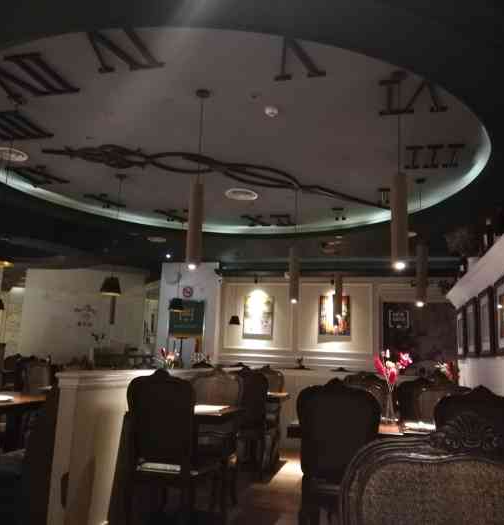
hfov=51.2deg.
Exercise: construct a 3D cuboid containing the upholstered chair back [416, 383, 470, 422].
[{"bbox_3d":[1.415,1.168,3.835,0.470,0.620,0.140,0,-11,10],"label":"upholstered chair back"}]

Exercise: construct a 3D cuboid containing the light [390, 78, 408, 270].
[{"bbox_3d":[0.992,-0.617,3.522,0.105,1.340,0.105,0,-10,14],"label":"light"}]

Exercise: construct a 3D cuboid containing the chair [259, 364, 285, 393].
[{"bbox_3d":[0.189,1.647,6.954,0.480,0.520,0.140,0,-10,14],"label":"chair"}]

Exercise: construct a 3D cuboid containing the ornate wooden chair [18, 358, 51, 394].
[{"bbox_3d":[-2.849,1.767,6.611,0.520,1.080,0.580,2,-11,2],"label":"ornate wooden chair"}]

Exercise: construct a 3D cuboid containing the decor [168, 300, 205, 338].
[{"bbox_3d":[-1.175,1.004,9.431,0.680,0.650,0.060,0,-10,14],"label":"decor"}]

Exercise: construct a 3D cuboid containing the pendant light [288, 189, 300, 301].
[{"bbox_3d":[0.452,-0.176,5.423,0.100,1.230,0.100,0,-10,15],"label":"pendant light"}]

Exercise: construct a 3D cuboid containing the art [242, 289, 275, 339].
[{"bbox_3d":[0.113,0.975,9.513,0.570,0.830,0.050,0,-10,14],"label":"art"}]

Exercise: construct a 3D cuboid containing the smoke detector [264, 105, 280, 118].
[{"bbox_3d":[0.175,-1.283,4.477,0.112,0.048,0.112,0,-10,14],"label":"smoke detector"}]

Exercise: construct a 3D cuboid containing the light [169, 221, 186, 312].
[{"bbox_3d":[-0.959,0.012,7.284,0.210,1.340,0.210,0,-10,14],"label":"light"}]

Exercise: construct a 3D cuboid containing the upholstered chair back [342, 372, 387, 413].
[{"bbox_3d":[0.948,1.248,4.356,0.470,0.620,0.140,0,-11,10],"label":"upholstered chair back"}]

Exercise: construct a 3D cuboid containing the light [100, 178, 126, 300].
[{"bbox_3d":[-1.517,-0.317,5.885,0.215,1.350,0.215,0,-10,14],"label":"light"}]

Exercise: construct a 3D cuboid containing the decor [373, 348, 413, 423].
[{"bbox_3d":[1.032,0.922,3.896,0.310,0.540,0.280,0,-10,15],"label":"decor"}]

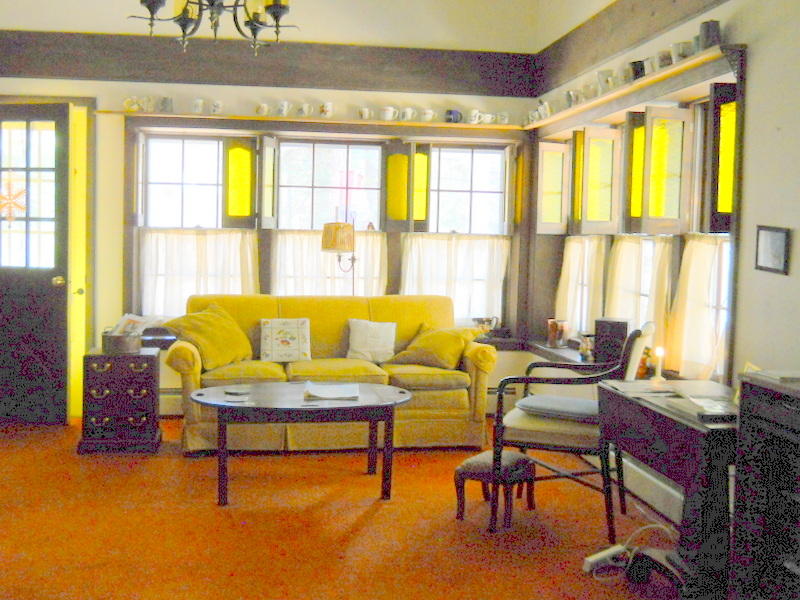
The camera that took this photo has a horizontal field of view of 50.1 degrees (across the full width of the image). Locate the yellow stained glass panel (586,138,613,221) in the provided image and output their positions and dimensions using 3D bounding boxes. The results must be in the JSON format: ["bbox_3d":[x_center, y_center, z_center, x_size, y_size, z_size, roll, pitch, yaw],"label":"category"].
[{"bbox_3d":[1.216,-0.731,5.197,0.203,0.496,0.027,-1,5,-30],"label":"yellow stained glass panel"}]

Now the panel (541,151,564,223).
[{"bbox_3d":[1.071,-0.793,5.985,0.207,0.496,0.027,-1,5,-30],"label":"panel"}]

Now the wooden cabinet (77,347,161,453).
[{"bbox_3d":[-1.615,0.574,5.015,0.457,0.559,0.383,1,4,-8],"label":"wooden cabinet"}]

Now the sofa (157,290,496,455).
[{"bbox_3d":[-0.430,0.419,5.347,1.914,0.871,0.914,1,4,-8],"label":"sofa"}]

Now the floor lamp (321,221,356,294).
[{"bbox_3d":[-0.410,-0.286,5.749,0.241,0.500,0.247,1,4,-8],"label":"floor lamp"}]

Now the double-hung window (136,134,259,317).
[{"bbox_3d":[-1.421,-0.480,6.004,0.830,1.359,0.130,1,4,-8],"label":"double-hung window"}]

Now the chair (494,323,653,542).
[{"bbox_3d":[0.763,0.538,3.780,0.599,0.902,0.556,3,4,19],"label":"chair"}]

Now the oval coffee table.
[{"bbox_3d":[-0.482,0.694,4.234,1.077,0.475,0.721,1,4,-8],"label":"oval coffee table"}]

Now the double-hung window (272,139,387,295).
[{"bbox_3d":[-0.509,-0.470,6.134,0.830,1.359,0.130,1,4,-8],"label":"double-hung window"}]

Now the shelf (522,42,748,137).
[{"bbox_3d":[1.155,-1.055,4.714,0.123,0.086,2.594,1,4,-8],"label":"shelf"}]

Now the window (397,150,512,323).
[{"bbox_3d":[0.420,-0.460,6.266,0.826,1.359,0.130,1,4,-8],"label":"window"}]

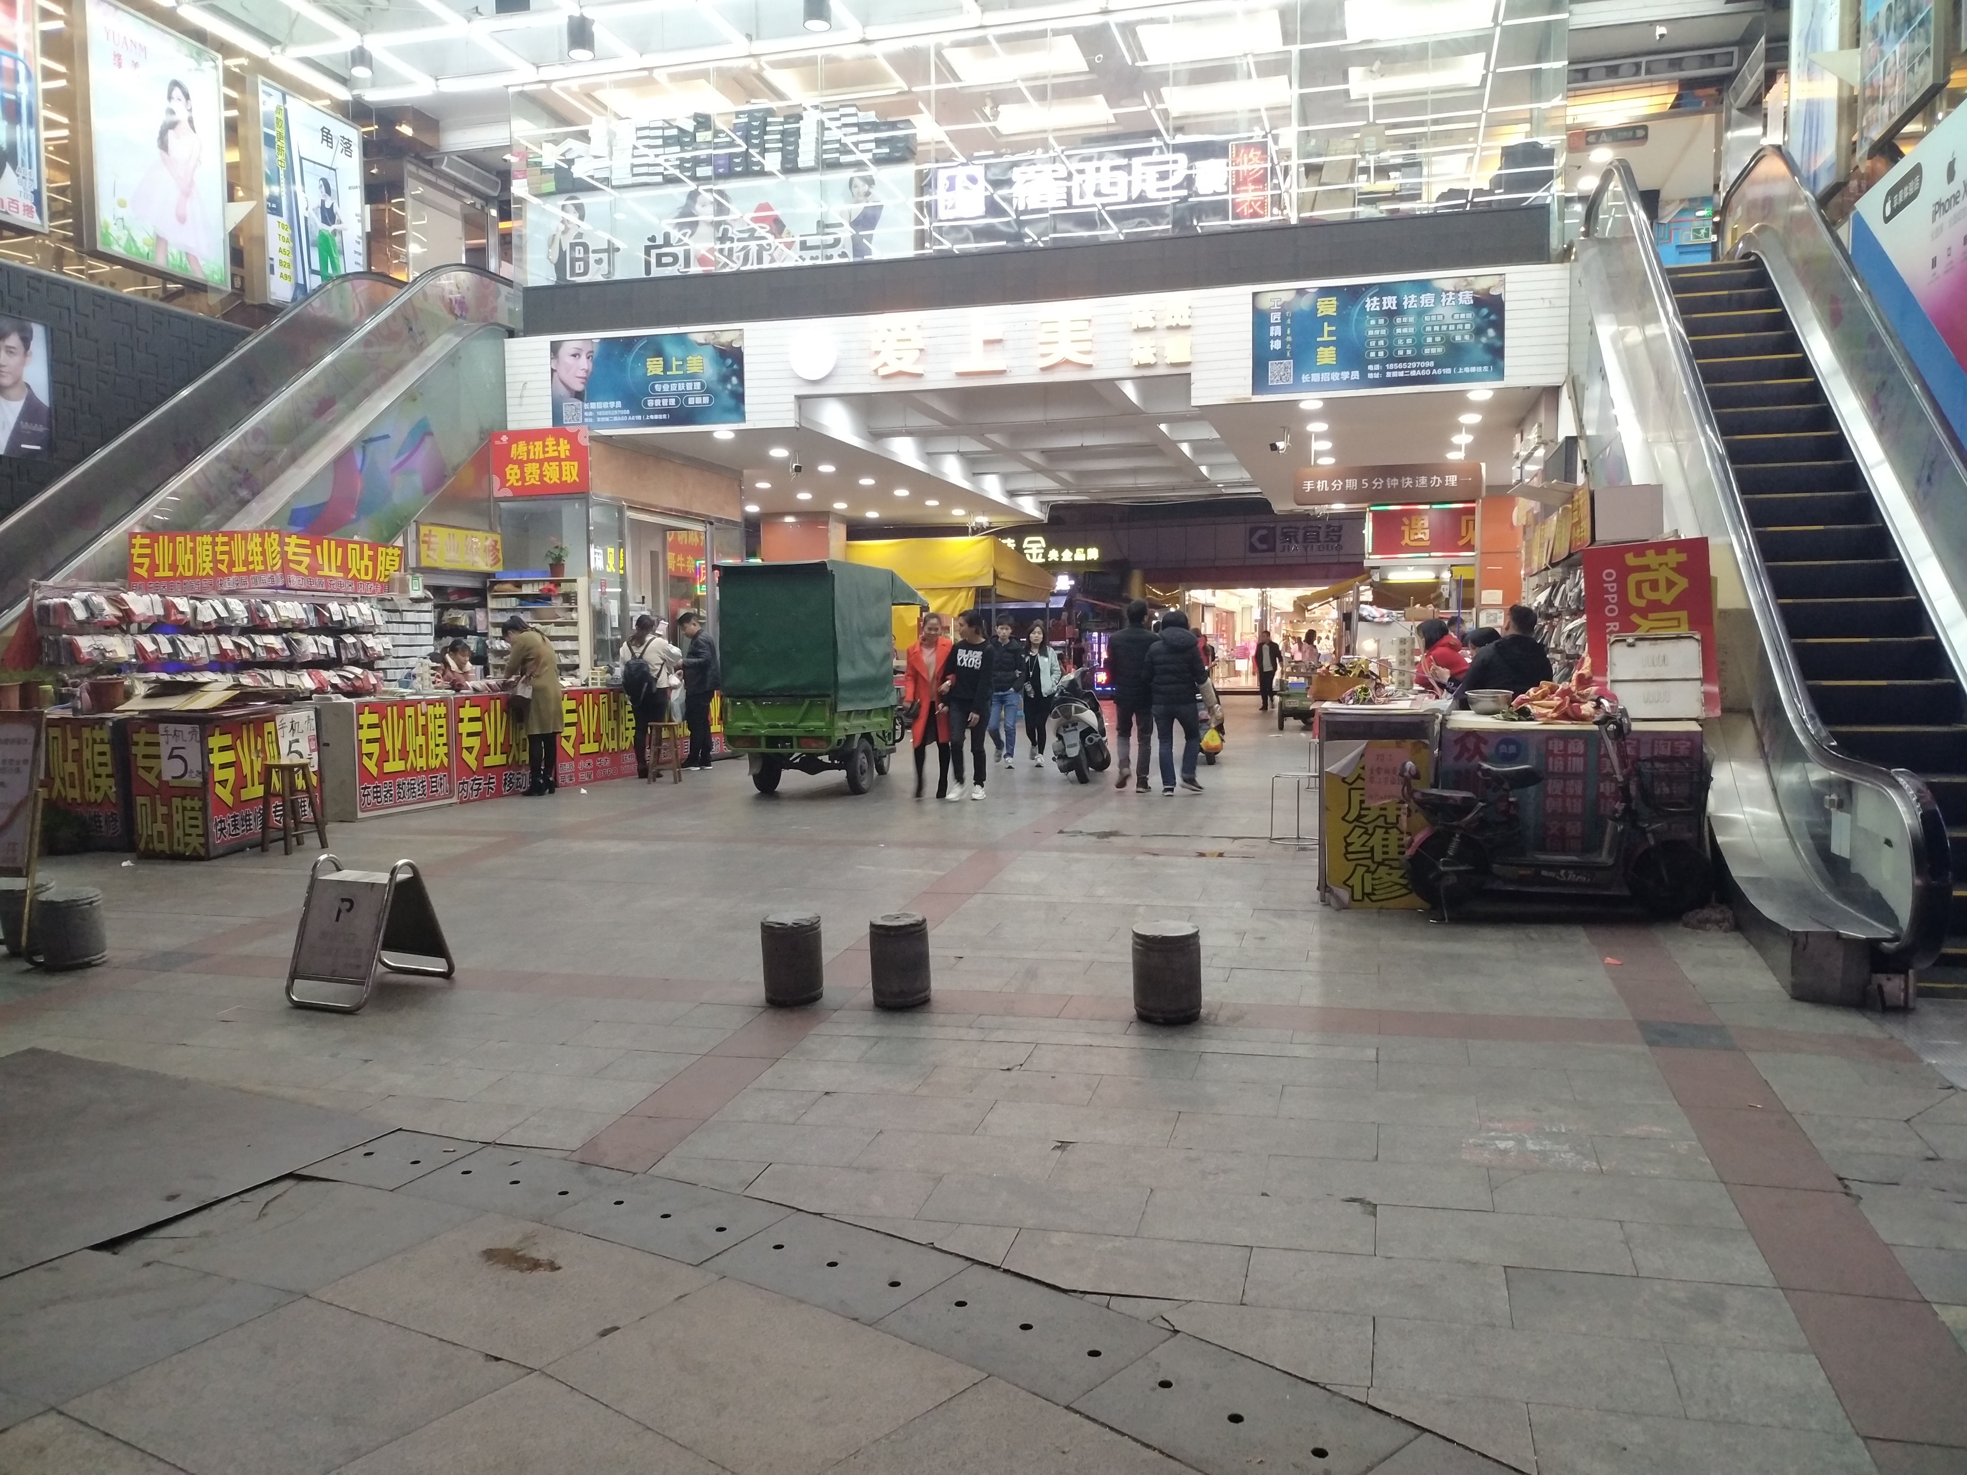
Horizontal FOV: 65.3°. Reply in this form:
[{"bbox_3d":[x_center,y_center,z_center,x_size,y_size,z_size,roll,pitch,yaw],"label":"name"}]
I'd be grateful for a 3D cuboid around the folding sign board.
[{"bbox_3d":[-2.803,0.852,7.017,0.450,0.630,0.600,1,3,20],"label":"folding sign board"}]

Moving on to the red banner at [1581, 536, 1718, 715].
[{"bbox_3d":[3.534,-0.556,8.102,0.640,0.940,0.060,-4,2,15],"label":"red banner"}]

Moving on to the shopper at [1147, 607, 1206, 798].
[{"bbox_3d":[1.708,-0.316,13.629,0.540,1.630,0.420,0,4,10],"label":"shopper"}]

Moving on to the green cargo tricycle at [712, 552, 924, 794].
[{"bbox_3d":[-1.393,-0.551,14.521,1.070,2.060,2.950,0,4,15],"label":"green cargo tricycle"}]

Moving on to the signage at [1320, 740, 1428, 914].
[{"bbox_3d":[2.115,0.458,8.210,0.570,0.900,0.040,0,3,16],"label":"signage"}]

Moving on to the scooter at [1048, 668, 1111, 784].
[{"bbox_3d":[0.932,-0.142,15.151,0.680,1.100,1.720,0,3,9],"label":"scooter"}]

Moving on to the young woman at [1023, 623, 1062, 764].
[{"bbox_3d":[0.638,-0.483,16.905,0.430,1.620,0.320,0,3,13],"label":"young woman"}]

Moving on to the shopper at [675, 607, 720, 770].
[{"bbox_3d":[-3.112,-0.513,16.752,0.450,1.740,0.500,-1,3,-6],"label":"shopper"}]

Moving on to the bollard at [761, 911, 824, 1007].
[{"bbox_3d":[-0.830,0.967,6.698,0.260,0.370,0.260,-2,5,0],"label":"bollard"}]

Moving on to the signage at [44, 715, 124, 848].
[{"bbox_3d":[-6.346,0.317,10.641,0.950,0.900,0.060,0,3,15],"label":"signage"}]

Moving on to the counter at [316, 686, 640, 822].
[{"bbox_3d":[-4.620,0.066,14.415,0.520,0.940,4.150,1,3,19],"label":"counter"}]

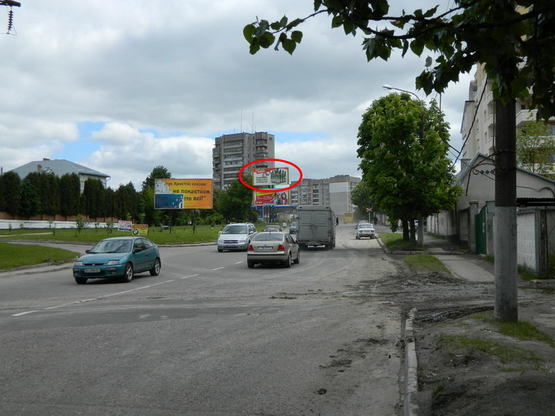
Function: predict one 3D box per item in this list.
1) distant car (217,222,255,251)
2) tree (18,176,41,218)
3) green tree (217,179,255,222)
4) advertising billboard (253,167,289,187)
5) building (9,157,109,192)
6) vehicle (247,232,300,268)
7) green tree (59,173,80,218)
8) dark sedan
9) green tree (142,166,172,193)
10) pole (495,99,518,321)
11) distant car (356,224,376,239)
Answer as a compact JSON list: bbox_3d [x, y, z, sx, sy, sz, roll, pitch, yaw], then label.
[{"bbox_3d":[-1.840,1.520,34.000,1.680,1.500,4.200,0,-1,9],"label":"distant car"},{"bbox_3d":[-26.415,-0.959,70.000,2.400,4.900,2.400,0,-1,0],"label":"tree"},{"bbox_3d":[-5.752,-0.890,90.000,5.200,6.400,5.000,0,-1,0],"label":"green tree"},{"bbox_3d":[-1.023,-5.249,112.000,6.100,3.100,0.400,0,-1,4],"label":"advertising billboard"},{"bbox_3d":[-31.300,-2.200,94.000,13.400,8.500,8.000,-1,-2,27],"label":"building"},{"bbox_3d":[-0.110,1.770,27.800,1.735,1.450,4.380,0,-1,8],"label":"vehicle"},{"bbox_3d":[-24.212,-1.222,76.500,2.550,5.600,2.550,0,-1,0],"label":"green tree"},{"bbox_3d":[-5.220,1.700,21.900,1.710,1.410,4.050,0,-1,9],"label":"dark sedan"},{"bbox_3d":[-15.210,-1.534,84.000,4.800,7.600,4.800,0,-1,0],"label":"green tree"},{"bbox_3d":[3.840,-1.800,11.000,0.365,7.400,0.365,0,-1,0],"label":"pole"},{"bbox_3d":[8.310,2.199,61.500,1.640,1.430,4.150,0,-1,3],"label":"distant car"}]

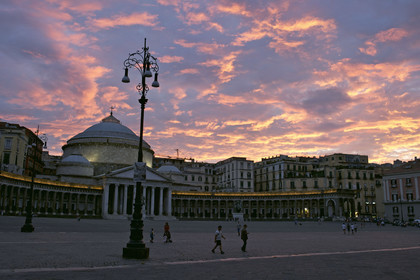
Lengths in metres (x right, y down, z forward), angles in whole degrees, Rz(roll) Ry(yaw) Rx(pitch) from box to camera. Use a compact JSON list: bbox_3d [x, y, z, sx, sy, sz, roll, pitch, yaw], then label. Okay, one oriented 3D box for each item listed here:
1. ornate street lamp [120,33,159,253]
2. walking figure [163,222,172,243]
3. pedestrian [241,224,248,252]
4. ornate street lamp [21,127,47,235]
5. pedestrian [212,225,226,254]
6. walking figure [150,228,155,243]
[{"bbox_3d":[-4.035,0.103,22.714,2.150,12.750,2.150,0,-12,0],"label":"ornate street lamp"},{"bbox_3d":[-3.588,8.015,34.272,0.680,1.650,0.520,-2,-12,10],"label":"walking figure"},{"bbox_3d":[2.395,6.697,27.011,0.520,1.770,0.520,-1,-12,5],"label":"pedestrian"},{"bbox_3d":[-21.198,4.497,47.747,2.200,12.800,2.200,0,-12,0],"label":"ornate street lamp"},{"bbox_3d":[0.582,6.345,25.235,0.840,1.690,0.550,-3,-12,15],"label":"pedestrian"},{"bbox_3d":[-4.874,8.145,33.699,0.380,1.110,0.330,-2,-12,10],"label":"walking figure"}]

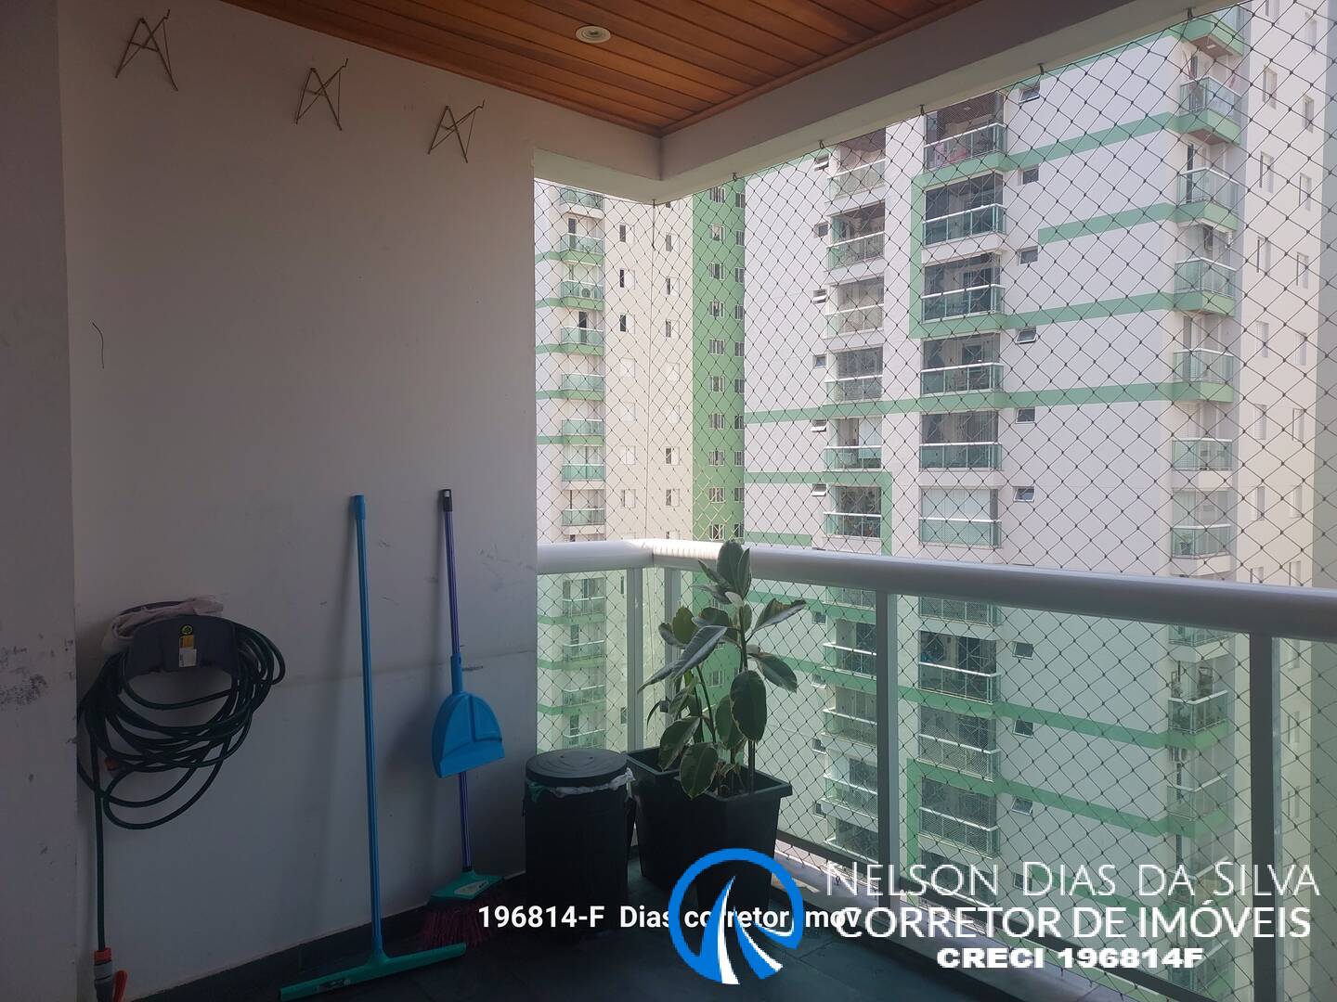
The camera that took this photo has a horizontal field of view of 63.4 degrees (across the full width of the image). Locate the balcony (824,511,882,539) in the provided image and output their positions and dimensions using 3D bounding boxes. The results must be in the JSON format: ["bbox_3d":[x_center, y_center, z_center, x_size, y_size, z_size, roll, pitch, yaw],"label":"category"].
[{"bbox_3d":[7.921,1.030,45.187,0.720,0.990,3.066,-1,2,-40],"label":"balcony"}]

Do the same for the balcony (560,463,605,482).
[{"bbox_3d":[-5.289,-1.746,67.289,2.690,0.980,0.820,-2,3,-40],"label":"balcony"}]

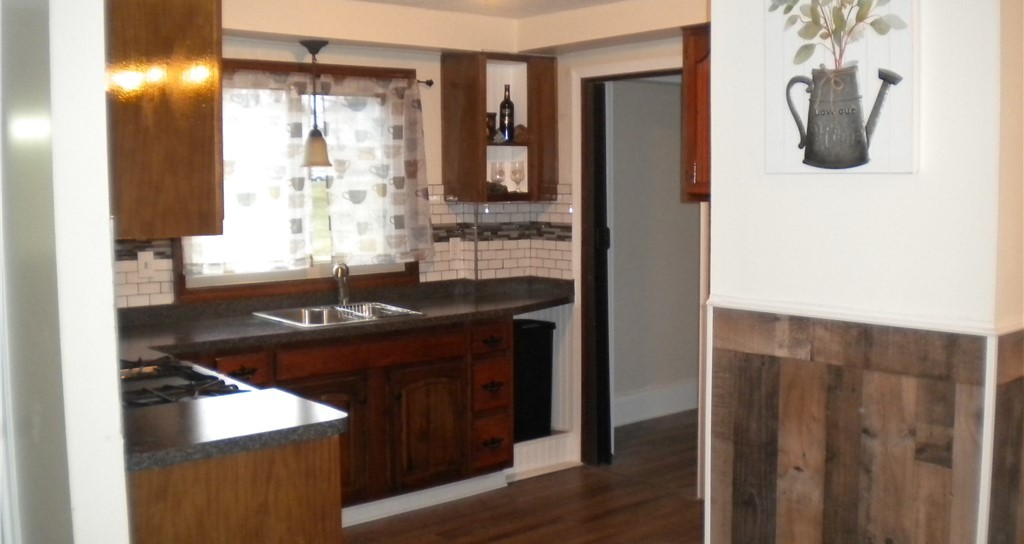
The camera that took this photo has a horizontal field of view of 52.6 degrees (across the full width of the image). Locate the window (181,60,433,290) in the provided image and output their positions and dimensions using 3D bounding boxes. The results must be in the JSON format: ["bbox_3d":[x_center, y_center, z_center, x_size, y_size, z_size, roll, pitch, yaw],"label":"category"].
[{"bbox_3d":[-0.952,-0.490,5.021,1.360,0.955,0.090,-5,7,-39],"label":"window"}]

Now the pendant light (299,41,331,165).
[{"bbox_3d":[-0.923,-0.792,4.890,0.146,0.585,0.146,-1,5,0],"label":"pendant light"}]

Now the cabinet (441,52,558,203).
[{"bbox_3d":[-0.059,-0.772,5.601,0.540,0.771,0.325,-5,7,-39],"label":"cabinet"}]

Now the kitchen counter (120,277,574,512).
[{"bbox_3d":[-0.879,0.607,4.848,2.990,0.980,0.635,-5,7,-39],"label":"kitchen counter"}]

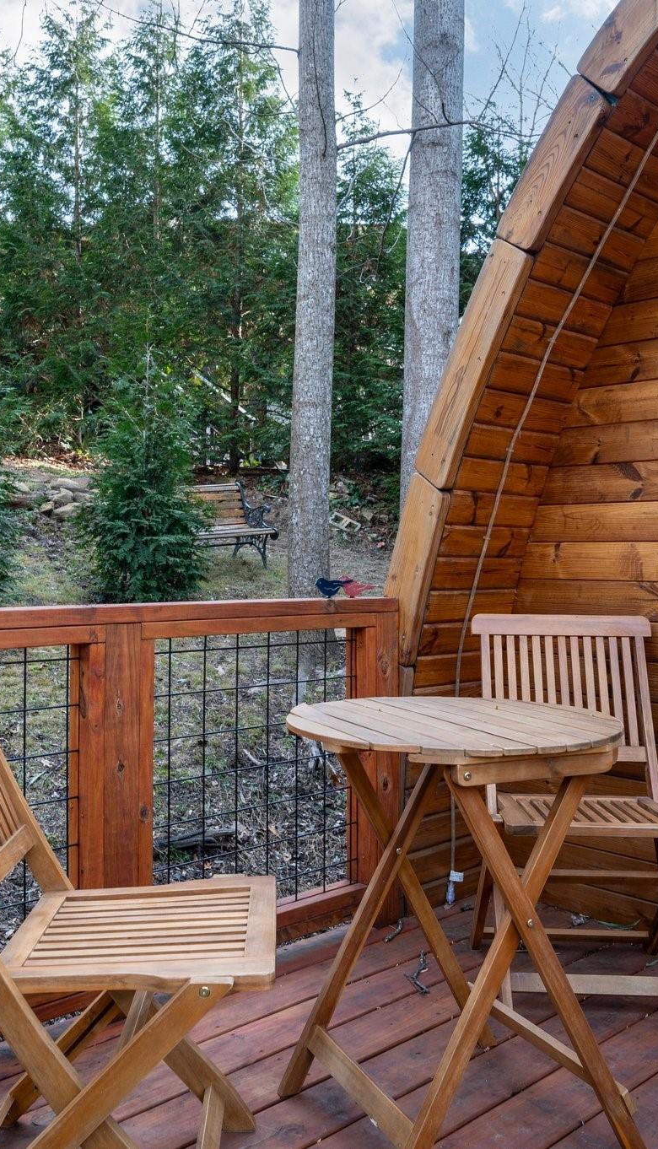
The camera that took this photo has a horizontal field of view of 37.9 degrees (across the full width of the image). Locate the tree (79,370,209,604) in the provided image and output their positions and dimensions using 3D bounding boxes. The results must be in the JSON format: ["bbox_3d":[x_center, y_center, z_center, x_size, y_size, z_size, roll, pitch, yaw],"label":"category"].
[{"bbox_3d":[-1.432,-0.651,7.400,1.000,1.824,1.000,0,1,0],"label":"tree"}]

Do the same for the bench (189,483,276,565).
[{"bbox_3d":[-1.221,-0.492,9.096,1.250,0.780,0.600,0,1,-35],"label":"bench"}]

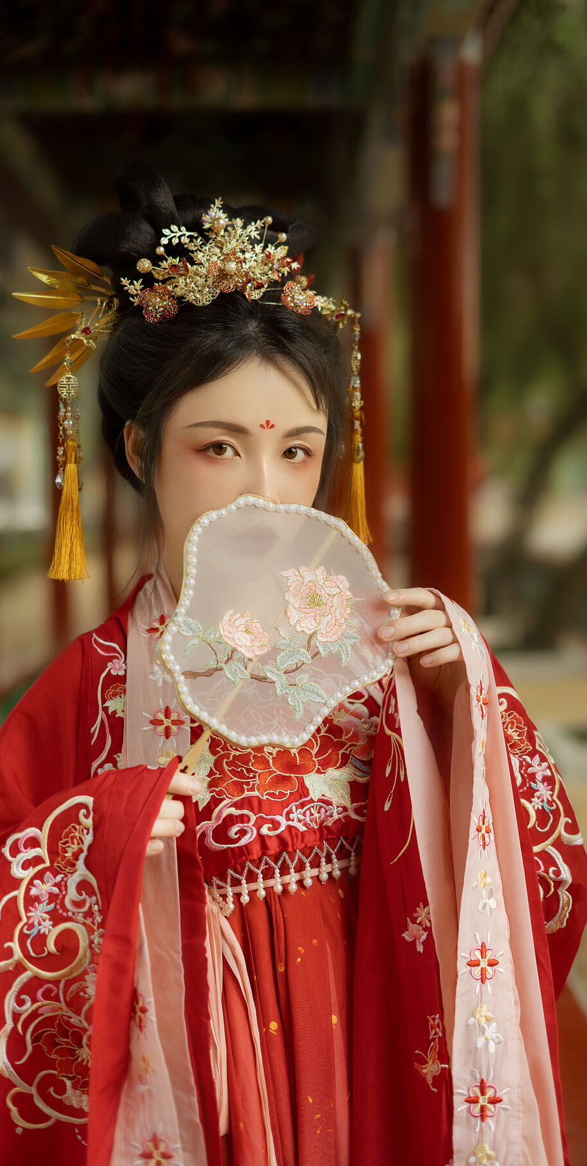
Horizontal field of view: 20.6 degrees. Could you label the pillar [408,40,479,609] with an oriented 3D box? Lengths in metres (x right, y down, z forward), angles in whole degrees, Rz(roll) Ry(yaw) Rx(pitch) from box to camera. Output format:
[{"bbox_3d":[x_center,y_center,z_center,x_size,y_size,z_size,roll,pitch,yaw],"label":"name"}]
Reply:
[{"bbox_3d":[0.452,-0.341,4.875,0.195,2.540,0.195,0,3,-1],"label":"pillar"}]

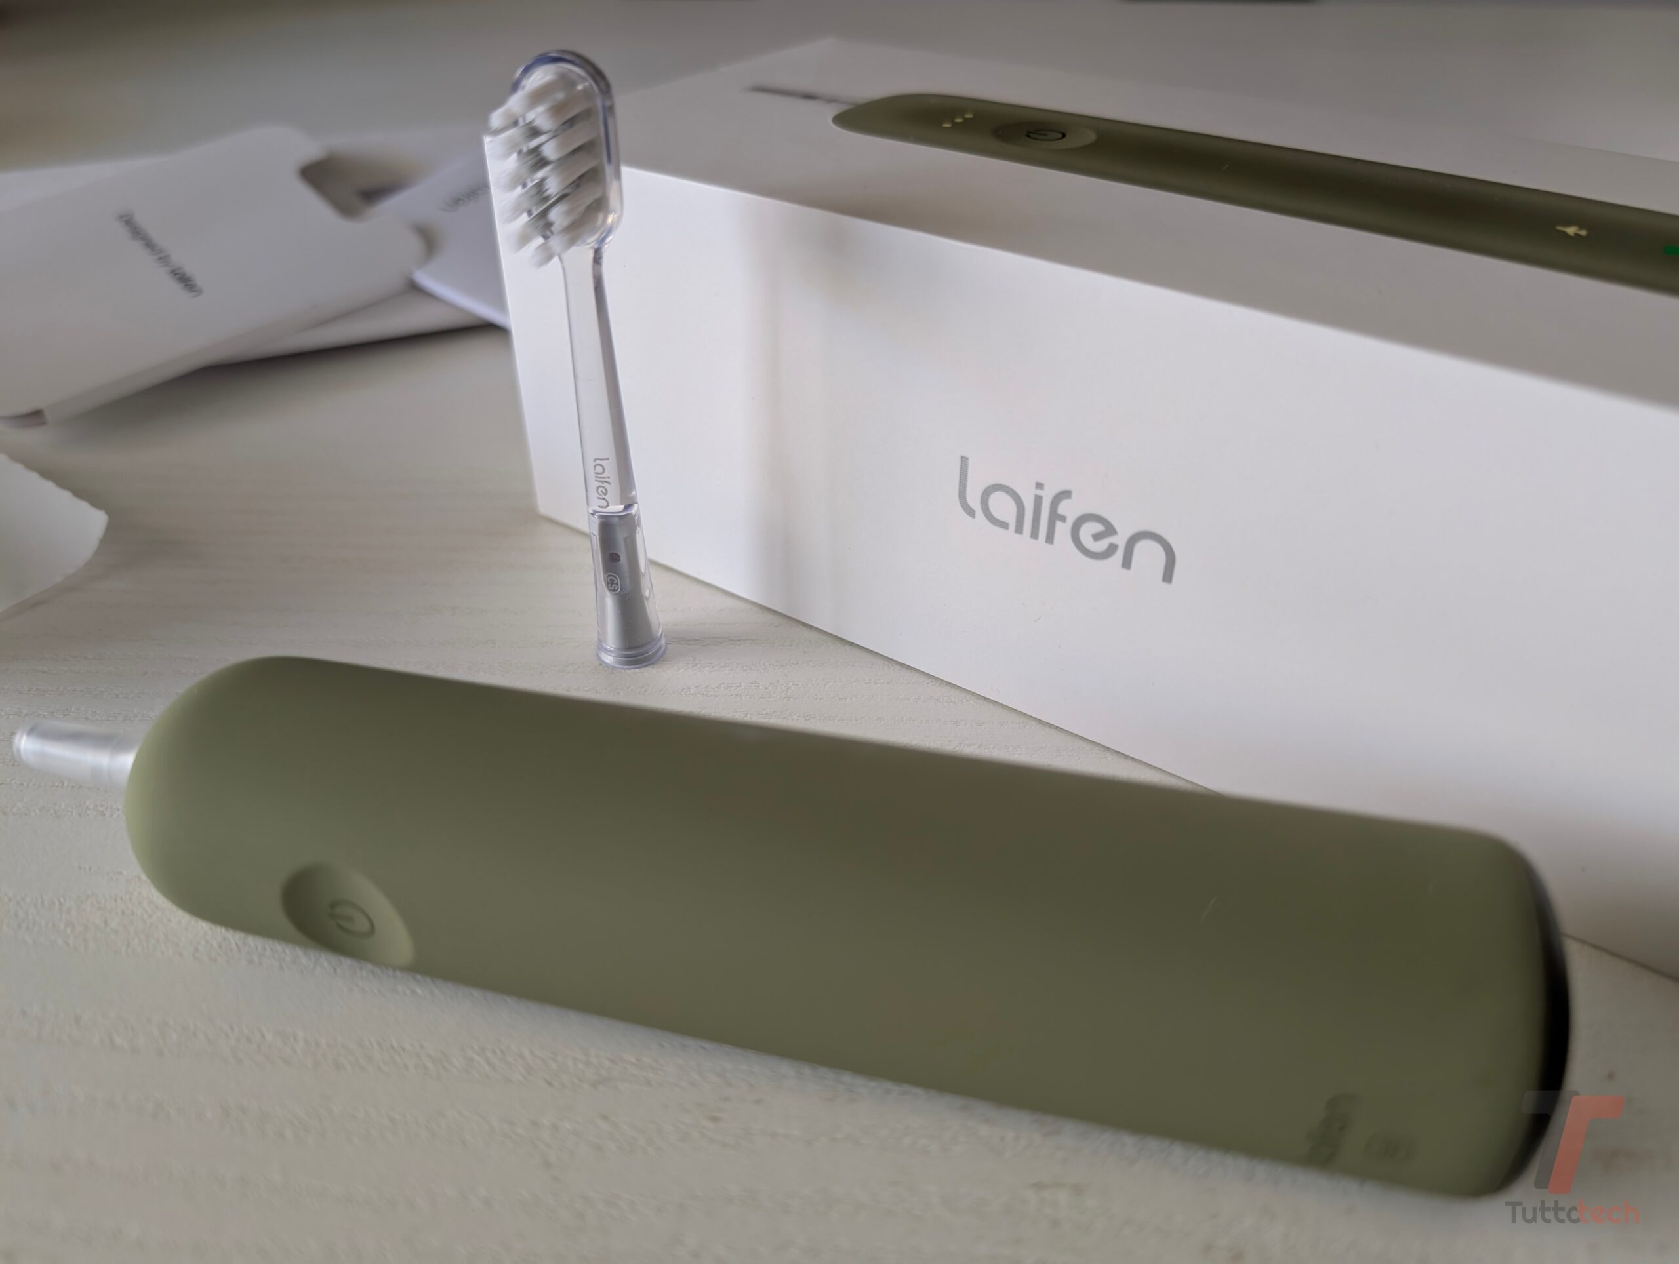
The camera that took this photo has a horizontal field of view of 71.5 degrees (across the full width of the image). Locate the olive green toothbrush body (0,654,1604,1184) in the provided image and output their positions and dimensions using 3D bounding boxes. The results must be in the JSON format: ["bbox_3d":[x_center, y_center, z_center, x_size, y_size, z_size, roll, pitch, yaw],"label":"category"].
[{"bbox_3d":[-0.016,0.025,0.123,0.165,0.034,0.034,8,29,9],"label":"olive green toothbrush body"}]

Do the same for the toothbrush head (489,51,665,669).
[{"bbox_3d":[-0.032,-0.029,0.150,0.011,0.083,0.016,15,39,17],"label":"toothbrush head"}]

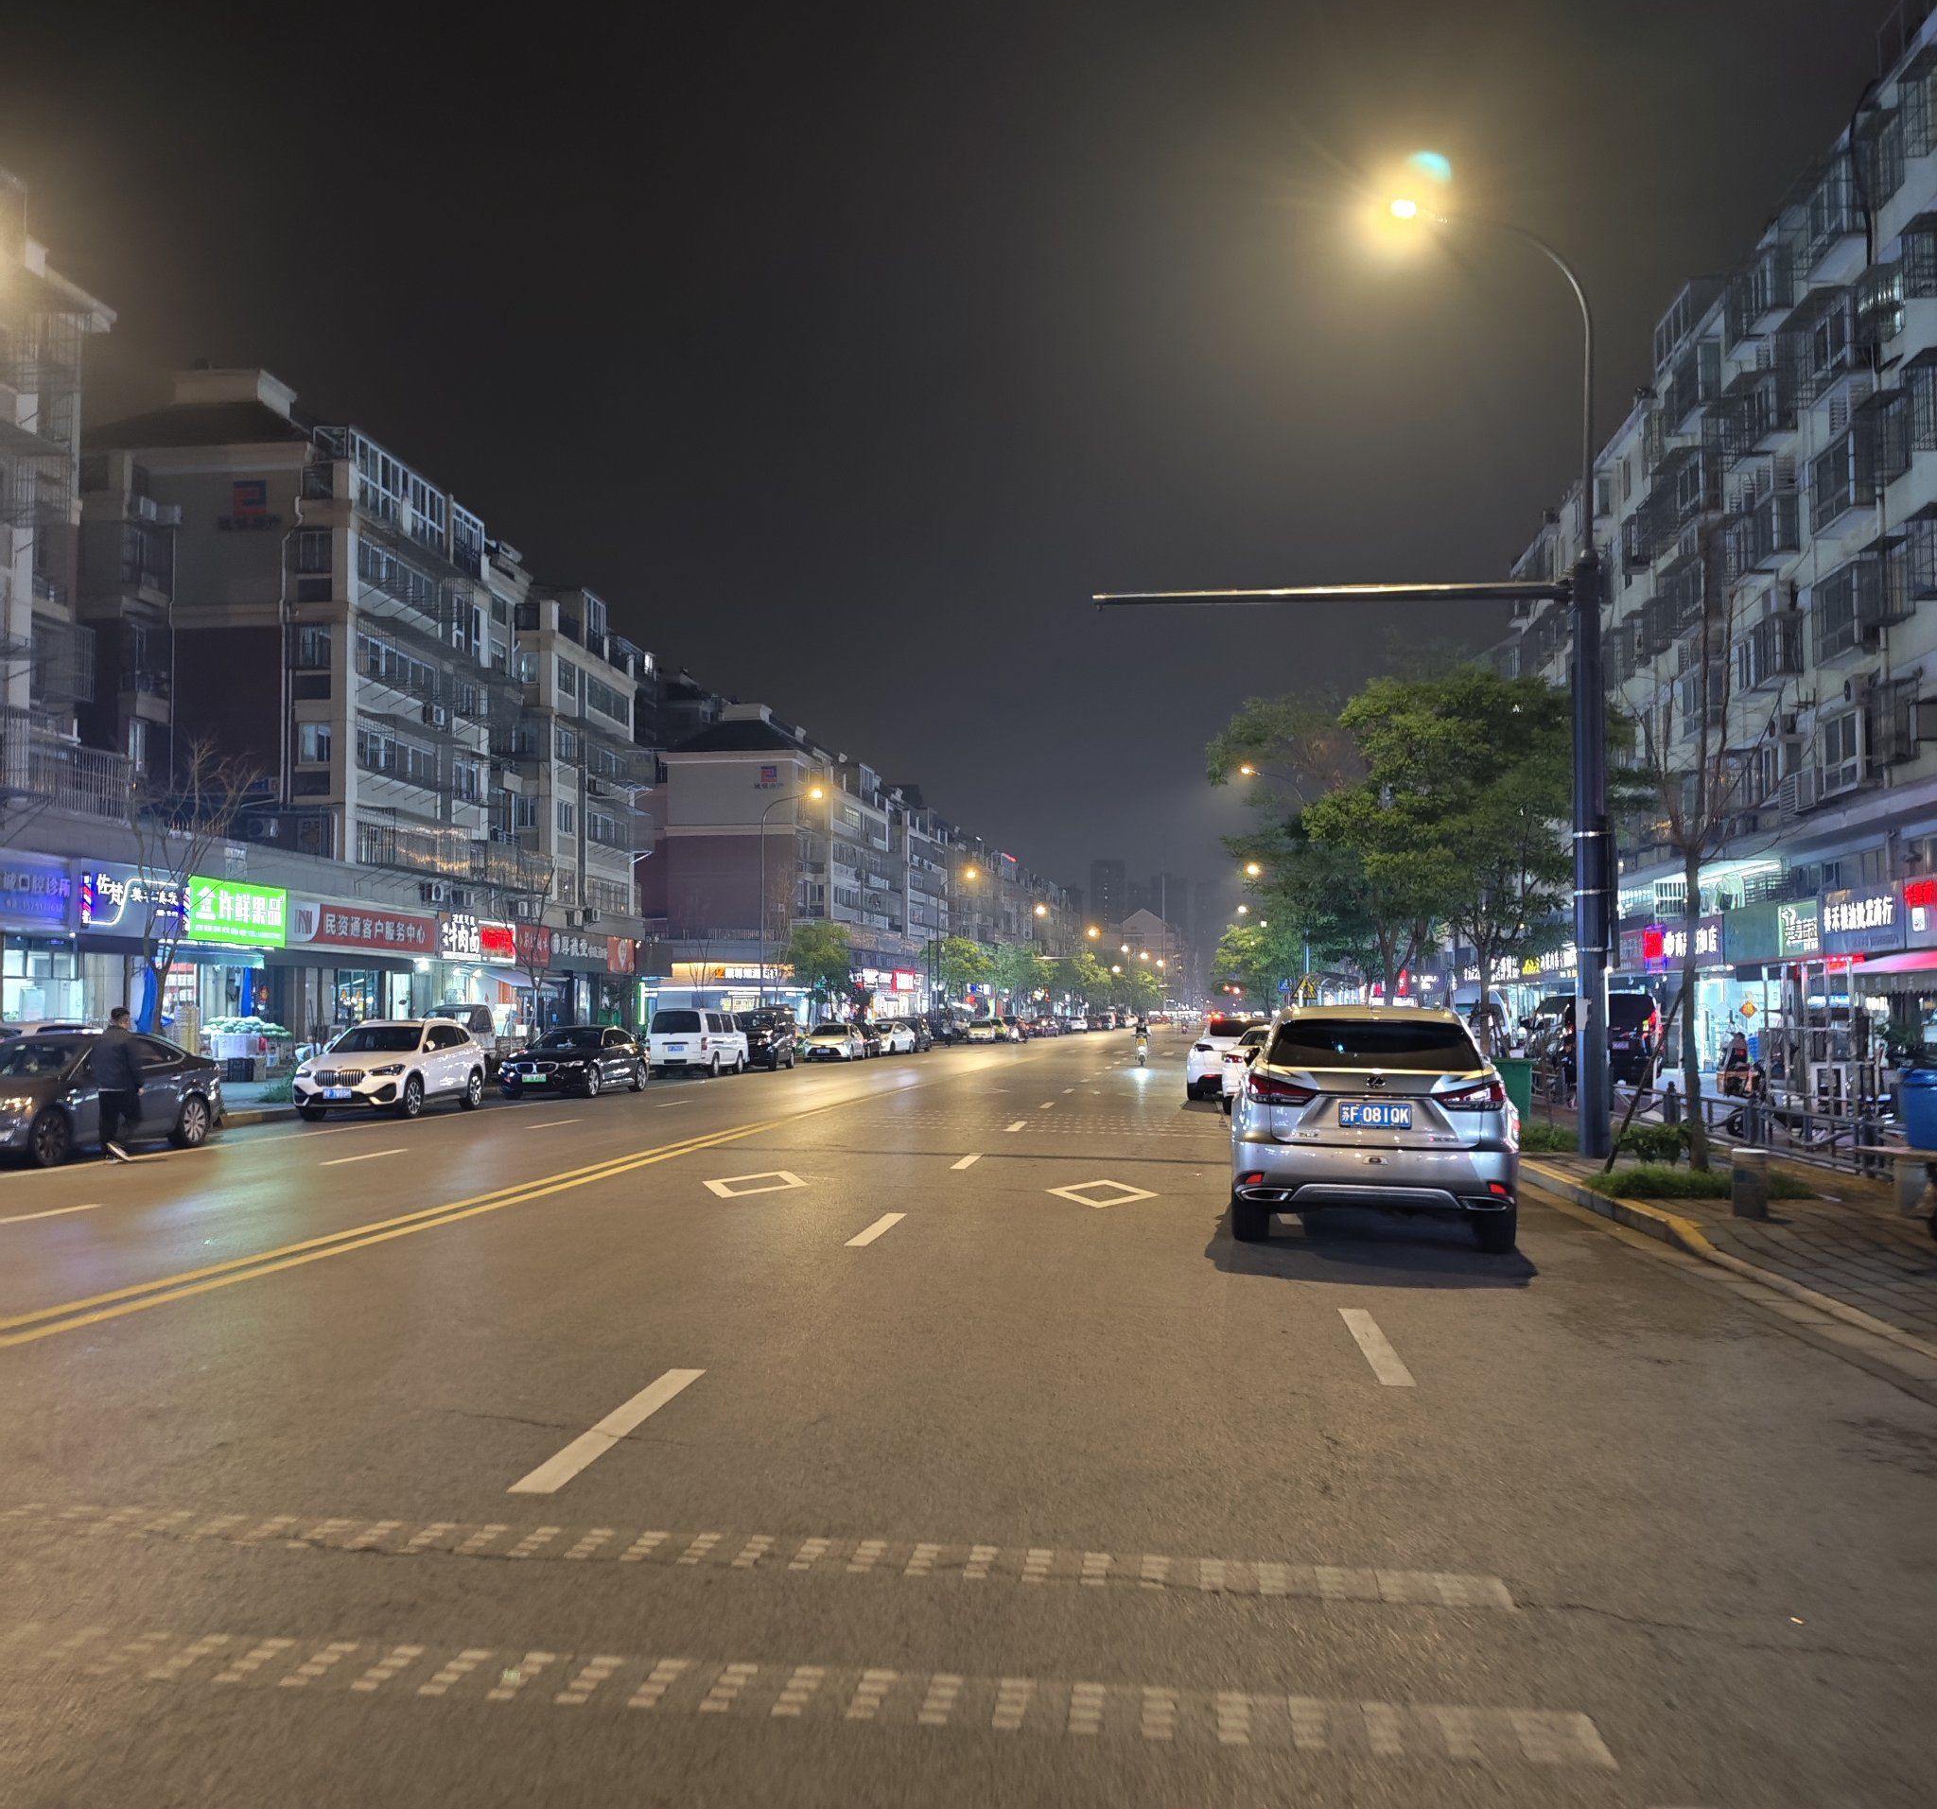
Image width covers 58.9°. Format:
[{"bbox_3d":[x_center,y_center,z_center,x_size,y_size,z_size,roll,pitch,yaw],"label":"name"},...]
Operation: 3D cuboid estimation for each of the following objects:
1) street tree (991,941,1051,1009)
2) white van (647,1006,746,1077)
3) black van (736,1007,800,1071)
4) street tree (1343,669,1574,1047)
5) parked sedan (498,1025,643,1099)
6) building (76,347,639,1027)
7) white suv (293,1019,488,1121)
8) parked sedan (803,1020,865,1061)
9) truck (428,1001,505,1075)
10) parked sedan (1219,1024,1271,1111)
[{"bbox_3d":[3.709,6.168,121.214,4.000,6.600,4.000,0,-4,6],"label":"street tree"},{"bbox_3d":[-7.539,3.856,48.493,1.700,1.950,4.900,0,-4,6],"label":"white van"},{"bbox_3d":[-6.768,4.335,54.800,1.870,1.850,4.750,0,-4,6],"label":"black van"},{"bbox_3d":[7.787,-0.179,26.516,4.000,6.650,4.000,0,-4,6],"label":"street tree"},{"bbox_3d":[-8.338,3.295,36.757,1.870,1.490,5.000,0,-4,6],"label":"parked sedan"},{"bbox_3d":[-22.804,-4.789,67.454,11.500,21.300,28.500,0,-4,6],"label":"building"},{"bbox_3d":[-9.767,2.754,29.475,1.820,1.610,4.550,0,-4,5],"label":"white suv"},{"bbox_3d":[-5.158,5.339,67.033,1.780,1.450,4.600,0,-4,6],"label":"parked sedan"},{"bbox_3d":[-12.390,3.518,43.535,1.600,1.820,4.400,0,-4,6],"label":"truck"},{"bbox_3d":[5.111,2.685,28.538,1.820,1.460,4.650,0,-4,6],"label":"parked sedan"}]

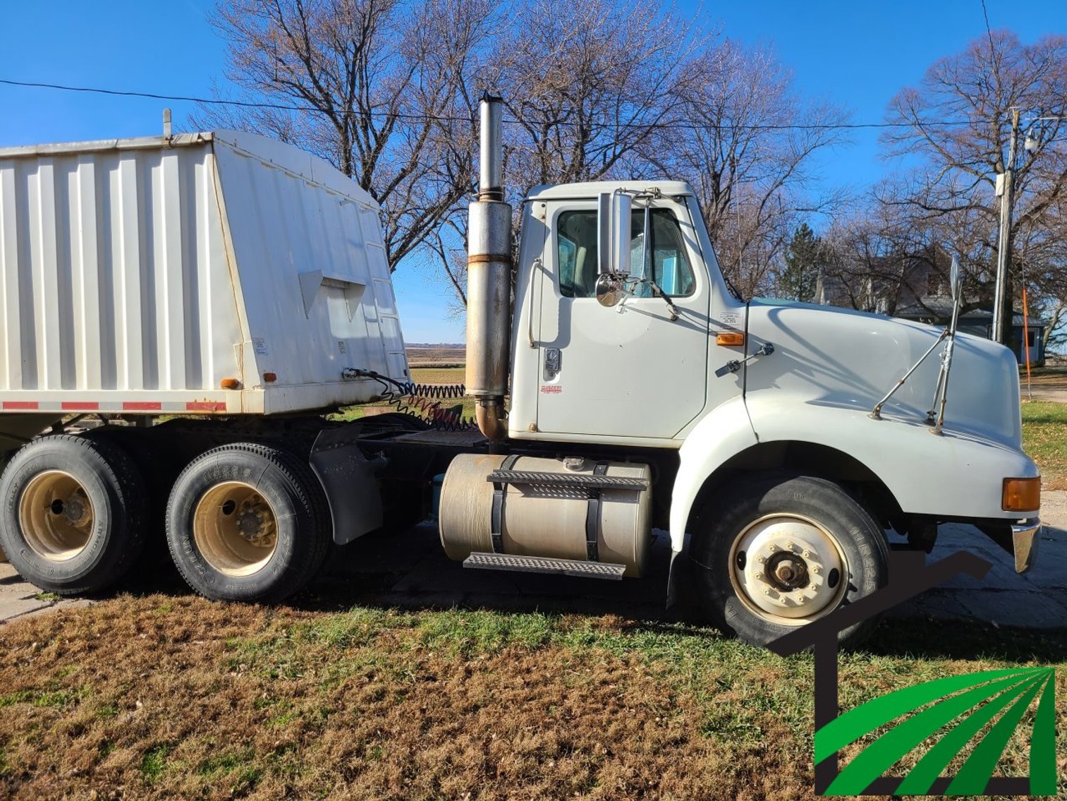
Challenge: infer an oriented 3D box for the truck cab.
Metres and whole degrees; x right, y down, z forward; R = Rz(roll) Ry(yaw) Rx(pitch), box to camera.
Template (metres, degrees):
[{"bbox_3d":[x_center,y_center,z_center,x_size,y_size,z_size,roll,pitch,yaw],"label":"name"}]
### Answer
[{"bbox_3d":[1.438,-0.001,5.317,2.920,2.650,2.480,2,4,14],"label":"truck cab"}]

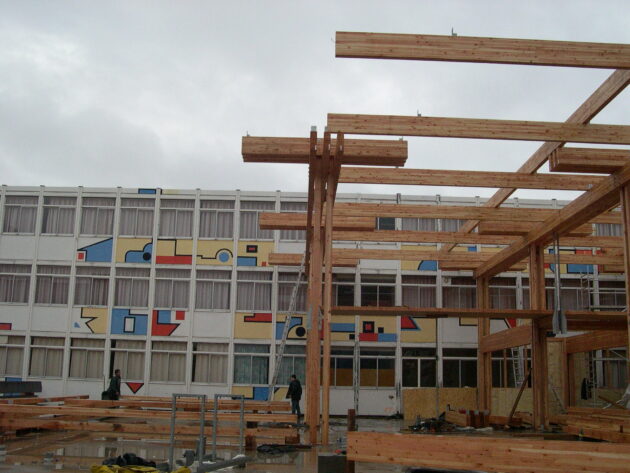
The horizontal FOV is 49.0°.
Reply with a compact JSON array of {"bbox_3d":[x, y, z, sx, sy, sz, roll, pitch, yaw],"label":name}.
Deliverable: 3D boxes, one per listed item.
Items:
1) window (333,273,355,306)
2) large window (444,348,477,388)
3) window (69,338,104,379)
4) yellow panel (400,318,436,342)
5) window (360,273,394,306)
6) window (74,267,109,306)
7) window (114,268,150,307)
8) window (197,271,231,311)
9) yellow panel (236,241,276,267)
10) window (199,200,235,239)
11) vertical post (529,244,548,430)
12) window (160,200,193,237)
[{"bbox_3d":[0.971,2.421,29.634,1.515,1.680,0.120,1,-11,-1],"label":"window"},{"bbox_3d":[6.229,5.661,29.737,1.499,1.708,0.150,2,-11,-1],"label":"large window"},{"bbox_3d":[-9.746,5.219,29.601,1.487,1.738,0.150,2,-11,-1],"label":"window"},{"bbox_3d":[4.508,4.034,29.962,1.602,1.143,0.100,2,-11,-1],"label":"yellow panel"},{"bbox_3d":[2.745,2.494,30.145,1.490,1.730,0.120,1,-11,-1],"label":"window"},{"bbox_3d":[-9.648,2.168,30.003,1.630,1.770,0.120,1,-11,-1],"label":"window"},{"bbox_3d":[-7.835,2.200,29.533,1.581,1.716,0.120,1,-11,-1],"label":"window"},{"bbox_3d":[-4.401,2.351,30.203,1.448,1.745,0.150,2,-11,-1],"label":"window"},{"bbox_3d":[-2.619,0.767,30.489,1.674,1.143,0.100,2,-11,-1],"label":"yellow panel"},{"bbox_3d":[-4.255,-0.714,30.149,1.580,1.758,0.120,1,-11,-1],"label":"window"},{"bbox_3d":[6.894,3.006,21.228,0.360,5.691,0.360,1,-12,0],"label":"vertical post"},{"bbox_3d":[-6.138,-0.809,30.663,1.620,1.760,0.120,1,-11,-1],"label":"window"}]

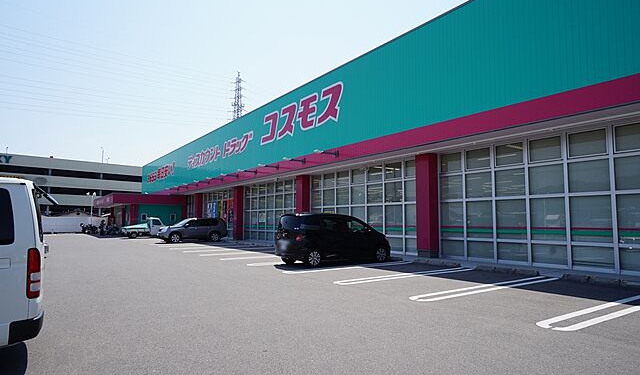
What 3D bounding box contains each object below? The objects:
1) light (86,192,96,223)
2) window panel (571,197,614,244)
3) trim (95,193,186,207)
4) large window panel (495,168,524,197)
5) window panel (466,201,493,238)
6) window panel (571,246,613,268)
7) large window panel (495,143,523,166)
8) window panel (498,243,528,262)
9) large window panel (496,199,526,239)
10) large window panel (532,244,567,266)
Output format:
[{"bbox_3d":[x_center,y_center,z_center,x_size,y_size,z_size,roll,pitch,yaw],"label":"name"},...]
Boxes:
[{"bbox_3d":[-30.937,3.352,53.000,1.350,5.500,0.400,5,-7,-37],"label":"light"},{"bbox_3d":[7.850,0.921,11.321,0.070,1.370,1.070,5,-7,-36],"label":"window panel"},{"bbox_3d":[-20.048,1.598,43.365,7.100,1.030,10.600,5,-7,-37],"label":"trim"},{"bbox_3d":[6.483,-0.157,13.341,0.070,0.970,1.060,5,-7,-36],"label":"large window panel"},{"bbox_3d":[5.926,1.186,14.557,0.080,1.370,1.060,5,-7,-37],"label":"window panel"},{"bbox_3d":[7.835,2.006,11.216,0.070,0.670,1.070,5,-7,-36],"label":"window panel"},{"bbox_3d":[6.459,-1.129,13.365,0.060,0.737,0.971,4,-6,-36],"label":"large window panel"},{"bbox_3d":[6.452,2.166,13.069,0.060,0.579,0.995,4,-6,-36],"label":"window panel"},{"bbox_3d":[6.447,1.071,13.177,0.060,1.340,1.018,4,-6,-36],"label":"large window panel"},{"bbox_3d":[7.219,2.107,12.258,0.080,0.610,1.070,4,-6,-36],"label":"large window panel"}]

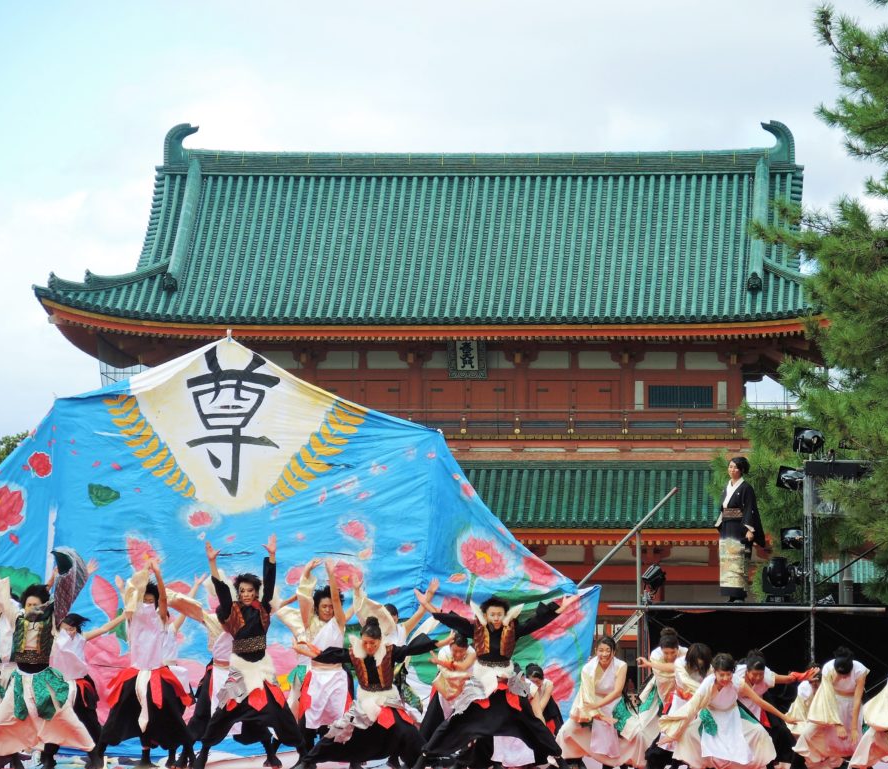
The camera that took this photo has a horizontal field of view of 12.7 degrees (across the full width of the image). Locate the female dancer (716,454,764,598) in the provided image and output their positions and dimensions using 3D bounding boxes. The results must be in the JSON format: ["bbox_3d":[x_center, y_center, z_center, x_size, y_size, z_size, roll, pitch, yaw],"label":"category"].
[{"bbox_3d":[3.230,1.586,43.600,0.540,1.600,0.370,-3,-5,37],"label":"female dancer"}]

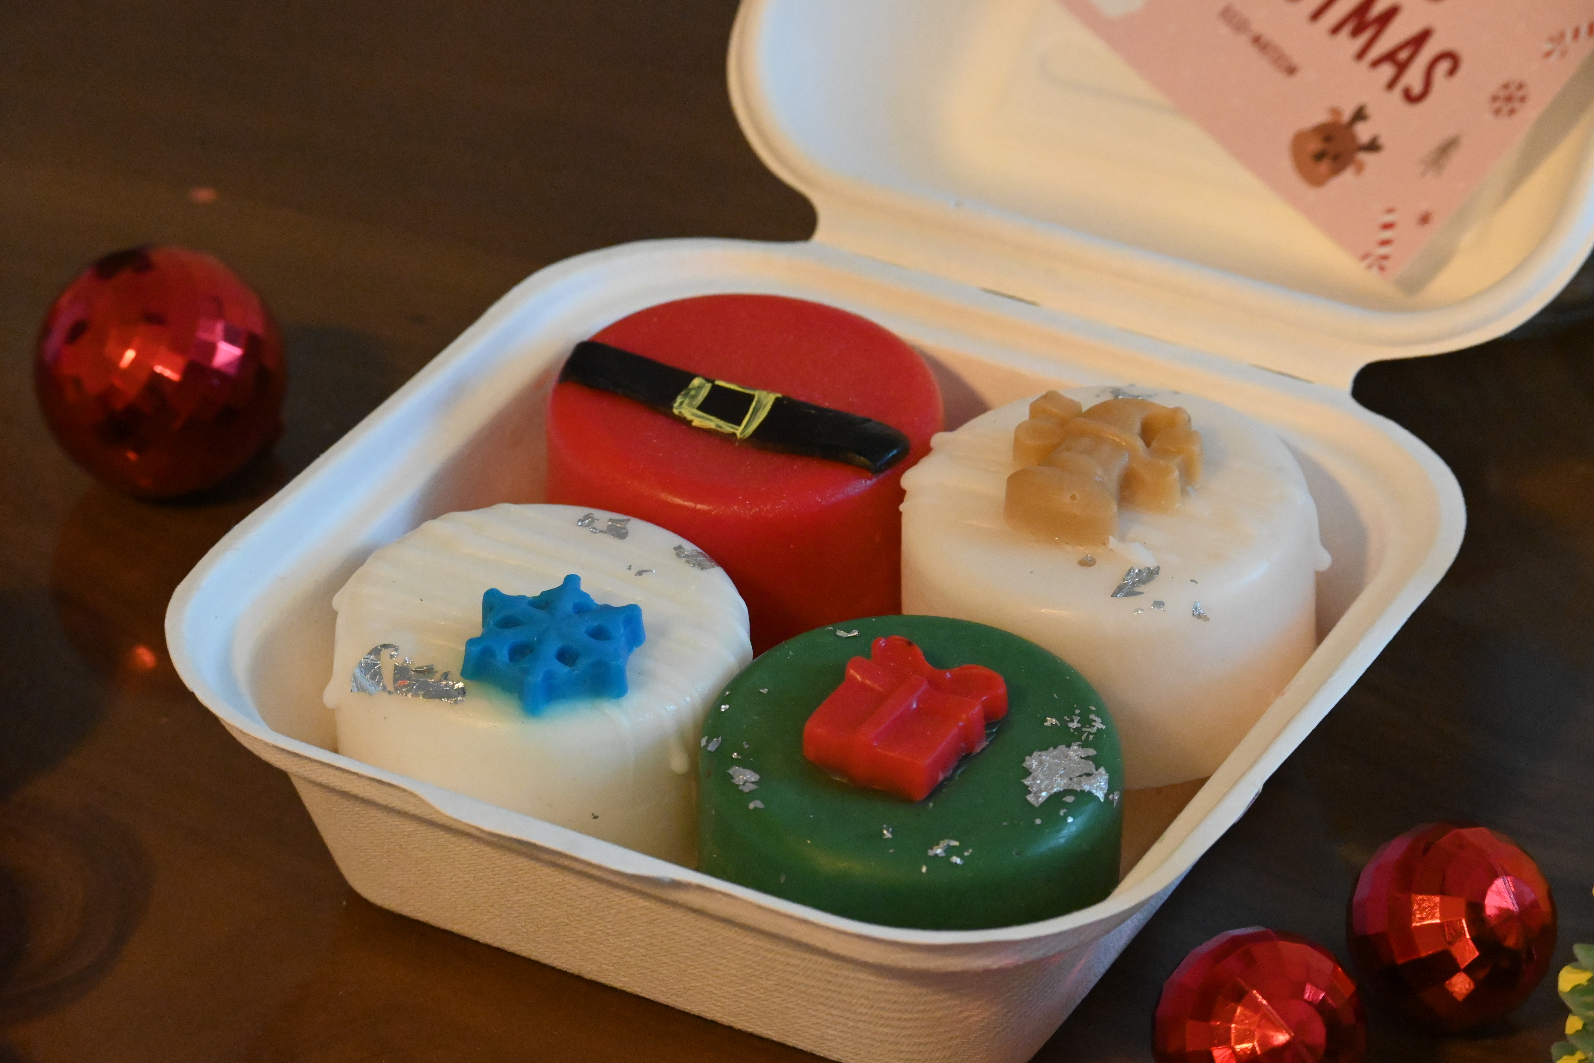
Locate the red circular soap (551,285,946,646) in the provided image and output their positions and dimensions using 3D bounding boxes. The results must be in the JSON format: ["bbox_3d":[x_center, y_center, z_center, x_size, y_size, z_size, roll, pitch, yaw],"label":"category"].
[{"bbox_3d":[-0.008,-0.008,1.024,0.061,0.035,0.061,0,32,0],"label":"red circular soap"}]

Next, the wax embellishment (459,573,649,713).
[{"bbox_3d":[-0.035,0.016,0.949,0.024,0.006,0.027,5,33,7],"label":"wax embellishment"}]

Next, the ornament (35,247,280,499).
[{"bbox_3d":[-0.101,-0.025,1.057,0.040,0.040,0.040,0,32,0],"label":"ornament"}]

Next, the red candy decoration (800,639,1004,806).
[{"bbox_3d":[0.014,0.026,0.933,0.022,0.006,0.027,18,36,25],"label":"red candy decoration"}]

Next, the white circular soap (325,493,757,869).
[{"bbox_3d":[-0.037,0.025,0.972,0.061,0.034,0.061,0,32,0],"label":"white circular soap"}]

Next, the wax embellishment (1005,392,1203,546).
[{"bbox_3d":[0.045,-0.010,0.990,0.029,0.006,0.031,11,34,17],"label":"wax embellishment"}]

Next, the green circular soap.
[{"bbox_3d":[0.016,0.041,0.947,0.060,0.034,0.060,0,32,0],"label":"green circular soap"}]

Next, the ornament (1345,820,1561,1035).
[{"bbox_3d":[0.093,0.056,0.940,0.029,0.029,0.029,0,32,0],"label":"ornament"}]

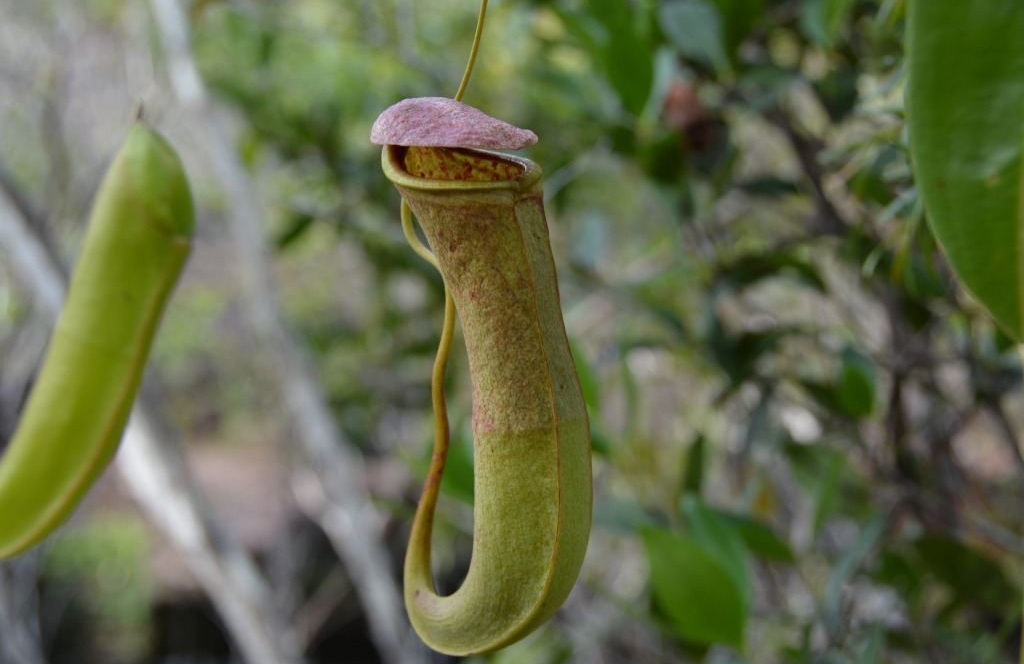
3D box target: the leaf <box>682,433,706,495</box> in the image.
[{"bbox_3d":[0.101,0.073,1.040,0.011,0.036,0.014,9,-13,6],"label":"leaf"}]

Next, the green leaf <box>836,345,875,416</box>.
[{"bbox_3d":[0.205,0.029,1.120,0.023,0.046,0.014,-19,-12,9],"label":"green leaf"}]

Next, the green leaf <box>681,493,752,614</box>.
[{"bbox_3d":[0.112,0.122,1.030,0.026,0.075,0.020,-29,-11,2],"label":"green leaf"}]

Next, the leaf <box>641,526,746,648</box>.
[{"bbox_3d":[0.097,0.136,1.000,0.042,0.086,0.022,-41,-11,-1],"label":"leaf"}]

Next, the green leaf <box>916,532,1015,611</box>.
[{"bbox_3d":[0.266,0.141,1.100,0.074,0.034,0.020,36,2,9],"label":"green leaf"}]

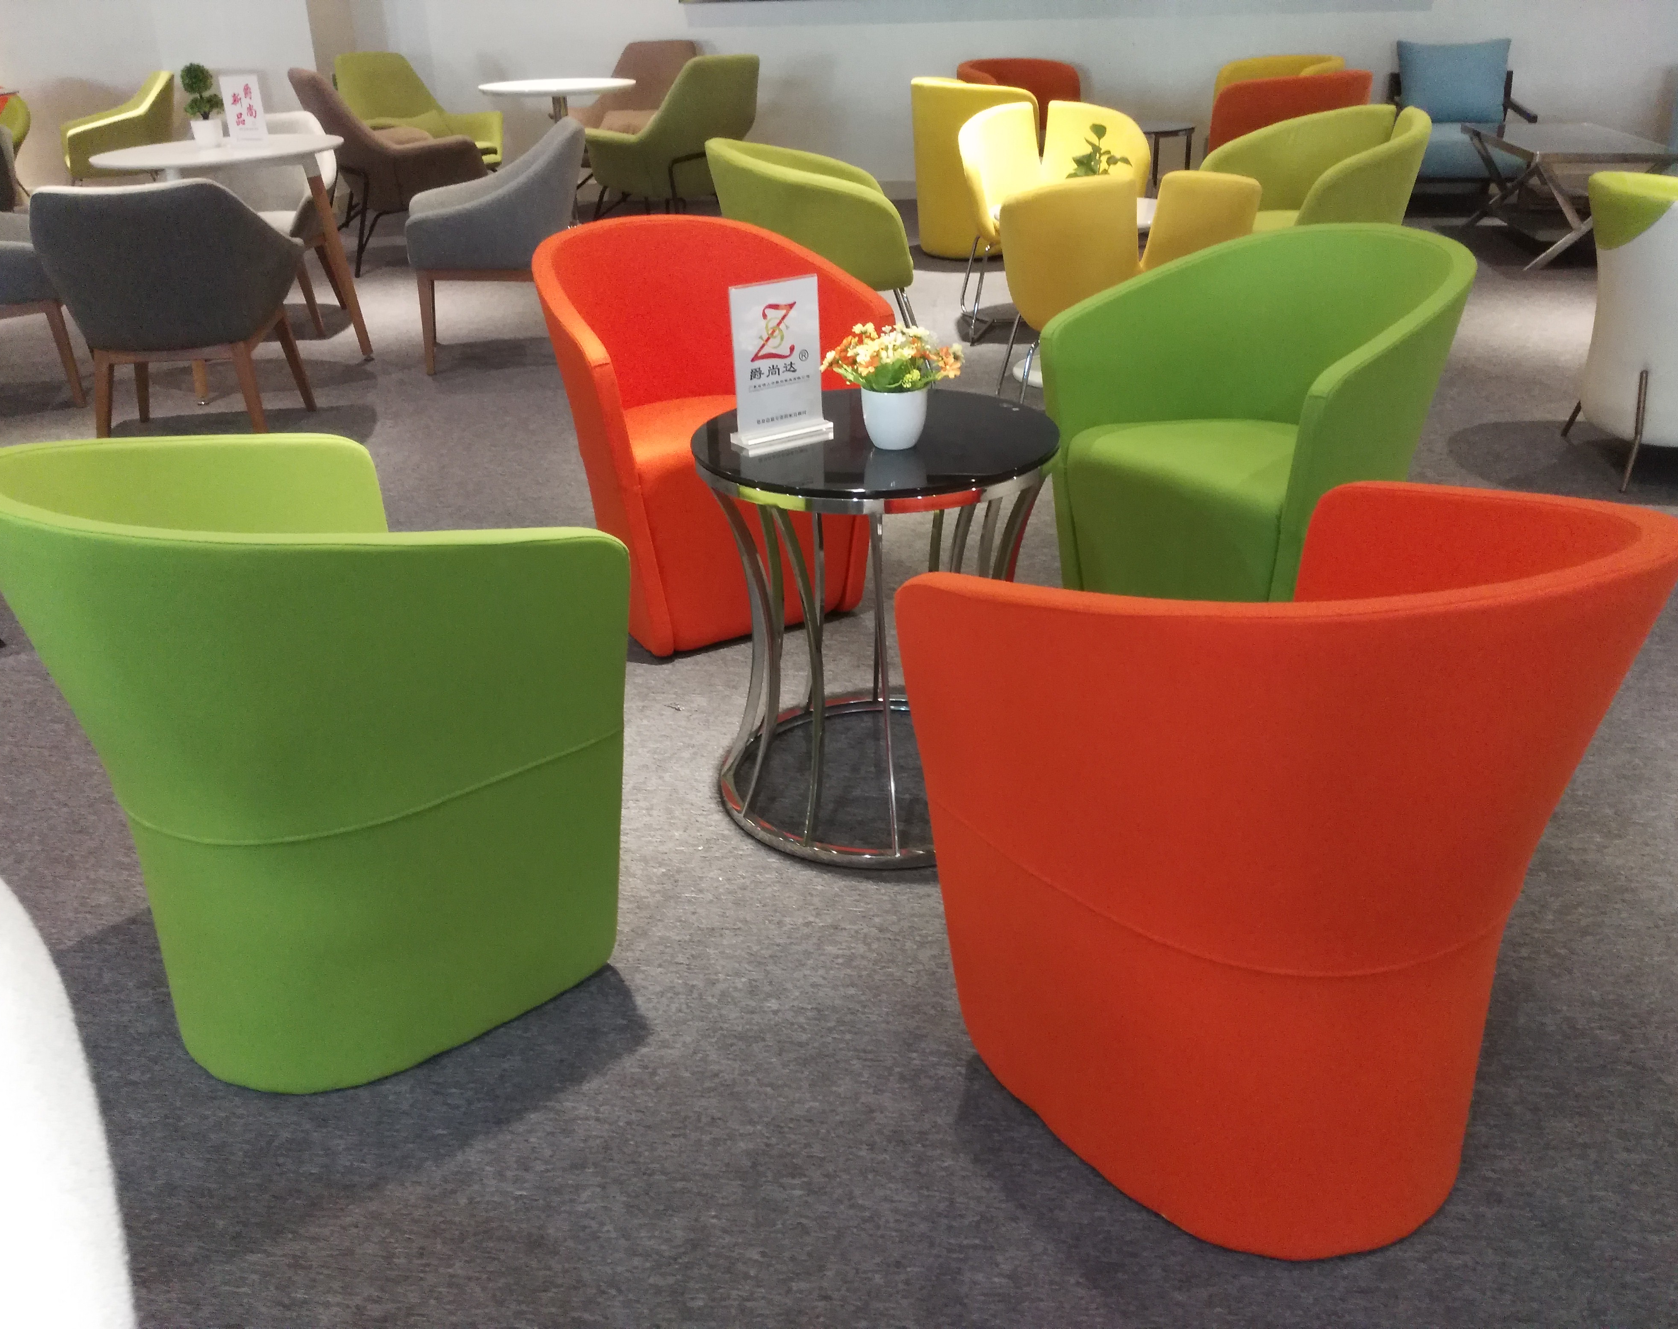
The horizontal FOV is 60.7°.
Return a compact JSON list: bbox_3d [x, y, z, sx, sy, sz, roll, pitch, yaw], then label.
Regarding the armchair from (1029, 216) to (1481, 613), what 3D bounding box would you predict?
[{"bbox_3d":[0.826,-0.404,2.710,0.600,0.760,0.630,-18,30,-31],"label":"armchair"}]

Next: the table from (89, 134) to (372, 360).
[{"bbox_3d":[-2.070,-1.384,4.953,0.805,0.745,0.805,-2,26,0],"label":"table"}]

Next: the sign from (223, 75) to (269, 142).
[{"bbox_3d":[-1.942,-1.805,4.683,0.118,0.215,0.050,-10,27,-17],"label":"sign"}]

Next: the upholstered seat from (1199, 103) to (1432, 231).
[{"bbox_3d":[1.690,-1.572,5.118,0.630,0.770,0.670,-13,28,-23],"label":"upholstered seat"}]

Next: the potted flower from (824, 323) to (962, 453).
[{"bbox_3d":[0.078,-0.403,2.069,0.200,0.170,0.195,-2,26,0],"label":"potted flower"}]

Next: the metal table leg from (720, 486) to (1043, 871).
[{"bbox_3d":[0.061,-0.062,2.205,0.517,0.557,0.517,-2,25,0],"label":"metal table leg"}]

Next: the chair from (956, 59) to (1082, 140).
[{"bbox_3d":[0.944,-2.777,7.586,0.650,0.750,0.620,-16,29,-27],"label":"chair"}]

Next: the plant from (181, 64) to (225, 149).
[{"bbox_3d":[-2.074,-1.815,4.665,0.130,0.255,0.130,-2,25,0],"label":"plant"}]

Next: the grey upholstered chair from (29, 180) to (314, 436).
[{"bbox_3d":[-1.890,-1.033,4.145,0.630,0.760,0.600,-6,26,-8],"label":"grey upholstered chair"}]

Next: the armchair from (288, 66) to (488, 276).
[{"bbox_3d":[-2.226,-2.478,7.112,0.740,0.900,0.730,-20,31,-34],"label":"armchair"}]

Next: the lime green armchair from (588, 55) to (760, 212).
[{"bbox_3d":[-0.827,-2.470,6.959,0.710,0.860,0.670,21,34,38],"label":"lime green armchair"}]

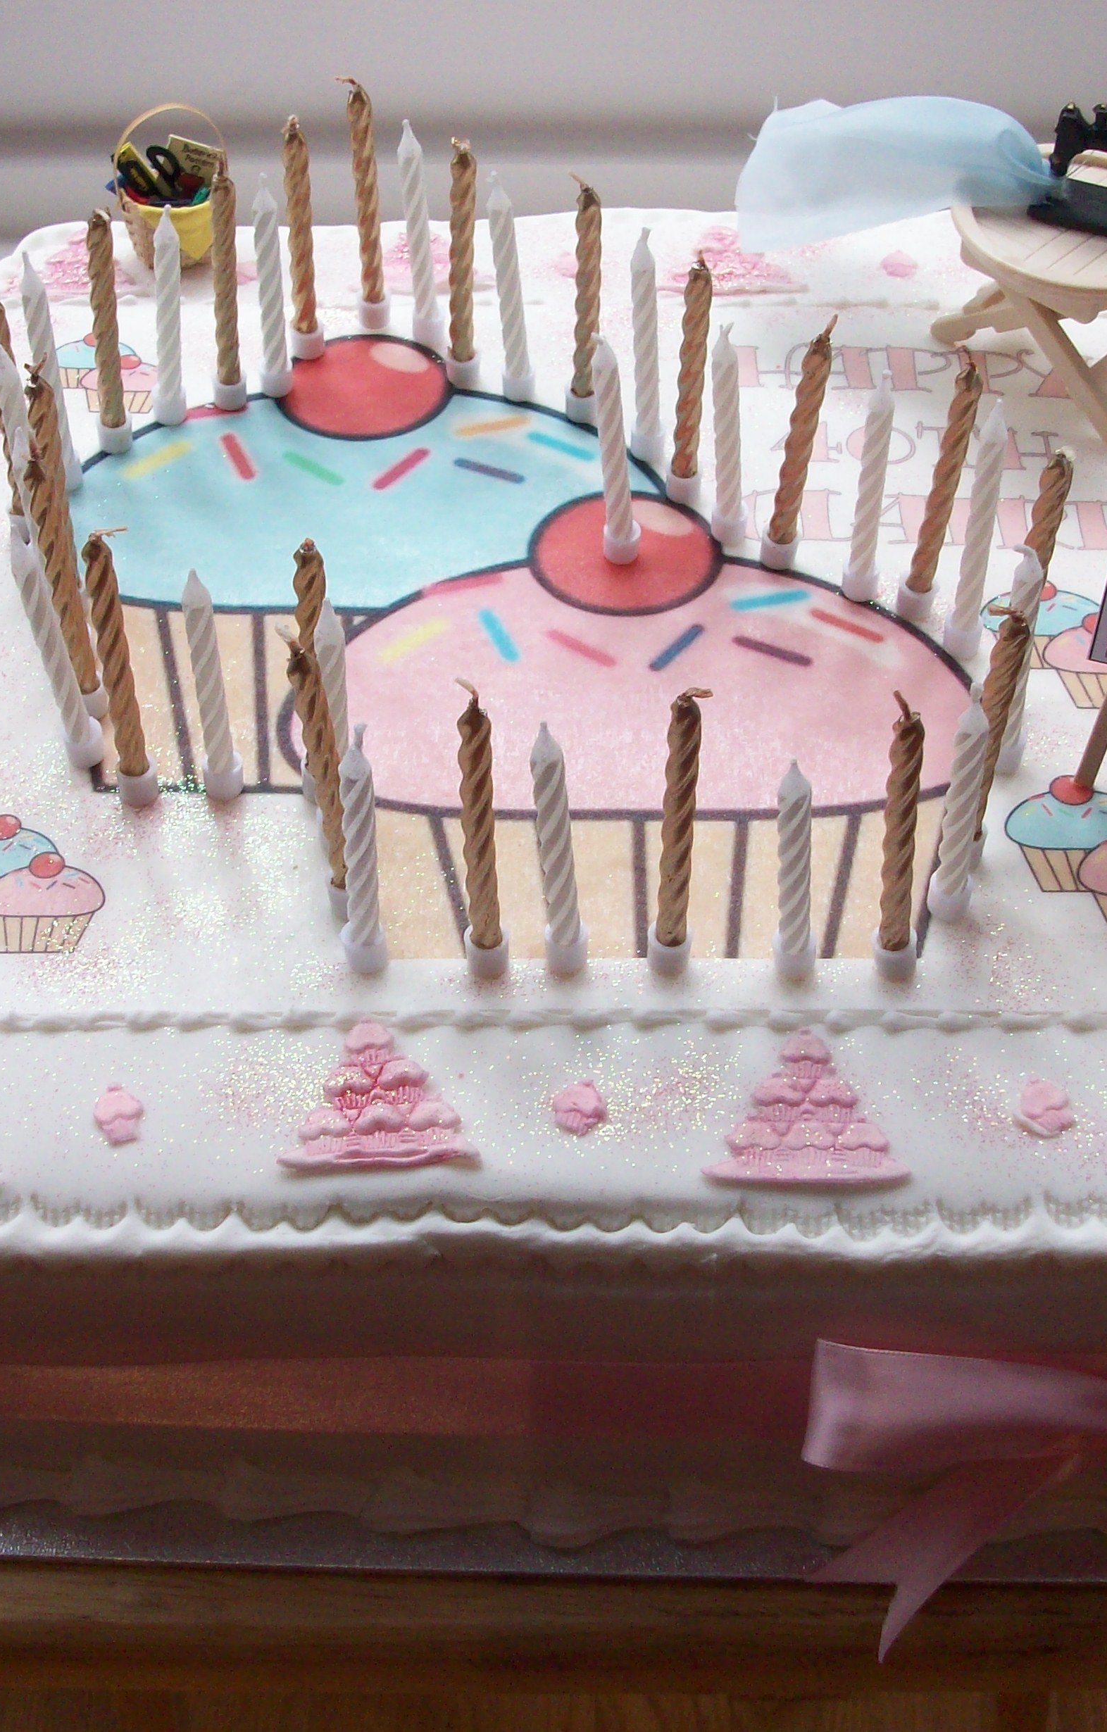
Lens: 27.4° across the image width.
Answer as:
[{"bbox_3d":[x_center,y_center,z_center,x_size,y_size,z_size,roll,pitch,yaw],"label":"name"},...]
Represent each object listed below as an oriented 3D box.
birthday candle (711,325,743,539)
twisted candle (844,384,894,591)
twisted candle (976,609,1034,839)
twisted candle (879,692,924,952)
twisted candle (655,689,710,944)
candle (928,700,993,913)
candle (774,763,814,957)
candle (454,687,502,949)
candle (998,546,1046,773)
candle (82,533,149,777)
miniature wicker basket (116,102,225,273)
[{"bbox_3d":[0.038,-0.096,0.499,0.008,0.057,0.008,-3,52,3],"label":"birthday candle"},{"bbox_3d":[0.069,-0.082,0.486,0.006,0.056,0.006,-1,49,1],"label":"twisted candle"},{"bbox_3d":[0.083,-0.025,0.430,0.006,0.062,0.006,0,49,-1],"label":"twisted candle"},{"bbox_3d":[0.063,-0.007,0.411,0.007,0.066,0.007,-3,47,3],"label":"twisted candle"},{"bbox_3d":[0.023,-0.007,0.410,0.006,0.069,0.006,0,49,0],"label":"twisted candle"},{"bbox_3d":[0.077,-0.012,0.425,0.006,0.058,0.006,-2,49,2],"label":"candle"},{"bbox_3d":[0.045,-0.001,0.417,0.006,0.055,0.006,-3,49,4],"label":"candle"},{"bbox_3d":[-0.013,-0.008,0.410,0.006,0.069,0.006,0,46,1],"label":"candle"},{"bbox_3d":[0.092,-0.042,0.451,0.006,0.057,0.006,-3,49,3],"label":"candle"},{"bbox_3d":[-0.085,-0.040,0.442,0.007,0.062,0.007,1,47,-1],"label":"candle"},{"bbox_3d":[-0.098,-0.174,0.577,0.028,0.044,0.026,-2,49,-2],"label":"miniature wicker basket"}]

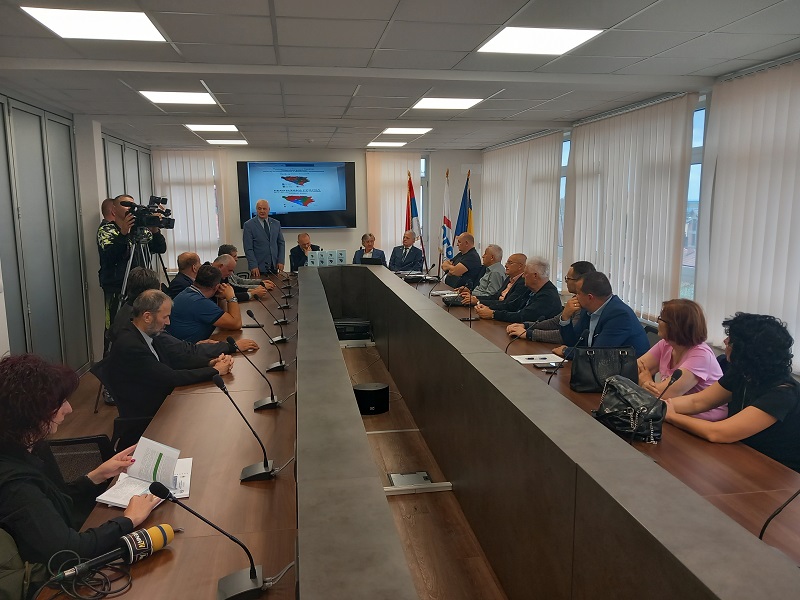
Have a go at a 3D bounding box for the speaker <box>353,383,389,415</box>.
[{"bbox_3d":[-0.235,0.824,5.196,0.300,0.200,0.200,-2,9,-9],"label":"speaker"}]

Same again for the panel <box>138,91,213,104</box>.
[{"bbox_3d":[-2.087,-1.916,5.911,0.600,0.040,0.600,-2,9,-9],"label":"panel"}]

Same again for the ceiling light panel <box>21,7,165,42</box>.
[{"bbox_3d":[-1.673,-1.537,3.490,0.600,0.040,0.600,-2,9,-9],"label":"ceiling light panel"}]

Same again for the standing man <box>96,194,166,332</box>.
[{"bbox_3d":[-2.307,0.009,5.367,0.560,1.780,0.500,-1,9,-6],"label":"standing man"}]

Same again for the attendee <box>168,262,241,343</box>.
[{"bbox_3d":[-1.504,0.350,4.898,0.760,1.260,0.560,-6,10,-34],"label":"attendee"}]

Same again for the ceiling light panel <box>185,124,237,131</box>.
[{"bbox_3d":[-2.283,-2.094,7.610,0.590,0.040,0.590,-2,9,-9],"label":"ceiling light panel"}]

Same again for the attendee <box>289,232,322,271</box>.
[{"bbox_3d":[-1.377,-0.320,9.151,0.530,1.310,0.740,-2,9,-9],"label":"attendee"}]

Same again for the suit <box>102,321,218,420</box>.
[{"bbox_3d":[-1.349,0.380,3.616,0.580,0.600,0.490,0,9,-1],"label":"suit"}]

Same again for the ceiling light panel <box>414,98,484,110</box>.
[{"bbox_3d":[0.438,-1.844,5.858,0.590,0.040,0.590,-2,9,-9],"label":"ceiling light panel"}]

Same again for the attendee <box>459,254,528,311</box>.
[{"bbox_3d":[0.964,0.197,5.724,0.800,1.270,0.550,-1,9,-6],"label":"attendee"}]

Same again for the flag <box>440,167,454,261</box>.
[{"bbox_3d":[0.836,-1.524,11.072,0.260,1.580,0.180,-2,9,-9],"label":"flag"}]

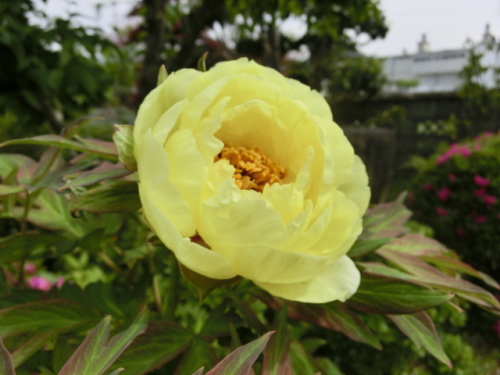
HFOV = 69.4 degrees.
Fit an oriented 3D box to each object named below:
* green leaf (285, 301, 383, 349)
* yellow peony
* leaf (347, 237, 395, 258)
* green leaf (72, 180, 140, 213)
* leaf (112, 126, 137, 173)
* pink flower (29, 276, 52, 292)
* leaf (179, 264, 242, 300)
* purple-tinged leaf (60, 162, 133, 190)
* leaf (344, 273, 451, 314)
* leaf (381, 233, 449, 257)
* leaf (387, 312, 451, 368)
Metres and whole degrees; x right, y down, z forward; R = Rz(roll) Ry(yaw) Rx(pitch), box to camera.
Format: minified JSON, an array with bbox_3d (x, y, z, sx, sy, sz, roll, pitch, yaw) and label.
[{"bbox_3d":[0.062,0.105,0.273,0.083,0.013,0.031,25,51,-3],"label":"green leaf"},{"bbox_3d":[0.001,-0.004,0.260,0.162,0.160,0.115,-1,-30,-9],"label":"yellow peony"},{"bbox_3d":[0.098,0.050,0.300,0.051,0.011,0.025,-15,51,-11],"label":"leaf"},{"bbox_3d":[-0.120,0.011,0.305,0.065,0.030,0.013,-10,-36,0],"label":"green leaf"},{"bbox_3d":[-0.097,-0.030,0.285,0.026,0.038,0.018,-17,0,16],"label":"leaf"},{"bbox_3d":[-0.406,0.188,0.700,0.045,0.034,0.030,0,-24,0],"label":"pink flower"},{"bbox_3d":[-0.030,0.069,0.263,0.042,0.013,0.024,12,51,7],"label":"leaf"},{"bbox_3d":[-0.138,-0.008,0.325,0.065,0.012,0.024,-13,39,0],"label":"purple-tinged leaf"},{"bbox_3d":[0.114,0.080,0.275,0.089,0.013,0.037,3,49,-6],"label":"leaf"},{"bbox_3d":[0.149,0.054,0.325,0.073,0.012,0.030,3,37,-16],"label":"leaf"},{"bbox_3d":[0.141,0.125,0.295,0.030,0.063,0.012,-47,0,-32],"label":"leaf"}]

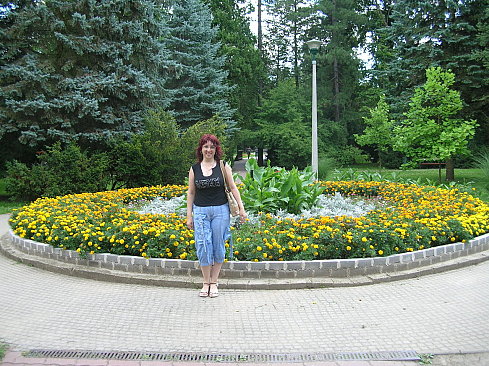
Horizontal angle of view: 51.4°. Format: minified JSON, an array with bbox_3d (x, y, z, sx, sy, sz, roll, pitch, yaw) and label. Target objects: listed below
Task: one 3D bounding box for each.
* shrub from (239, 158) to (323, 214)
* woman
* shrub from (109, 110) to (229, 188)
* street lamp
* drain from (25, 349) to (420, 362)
[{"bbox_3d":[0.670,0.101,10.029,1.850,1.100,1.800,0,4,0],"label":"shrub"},{"bbox_3d":[-0.290,0.334,5.304,0.600,1.665,0.360,0,4,-3],"label":"woman"},{"bbox_3d":[-2.680,-1.107,17.966,4.100,2.850,3.200,0,4,0],"label":"shrub"},{"bbox_3d":[2.360,-2.188,16.892,0.520,5.150,0.520,0,4,0],"label":"street lamp"},{"bbox_3d":[-0.165,1.299,3.735,2.880,0.050,0.160,0,4,0],"label":"drain"}]

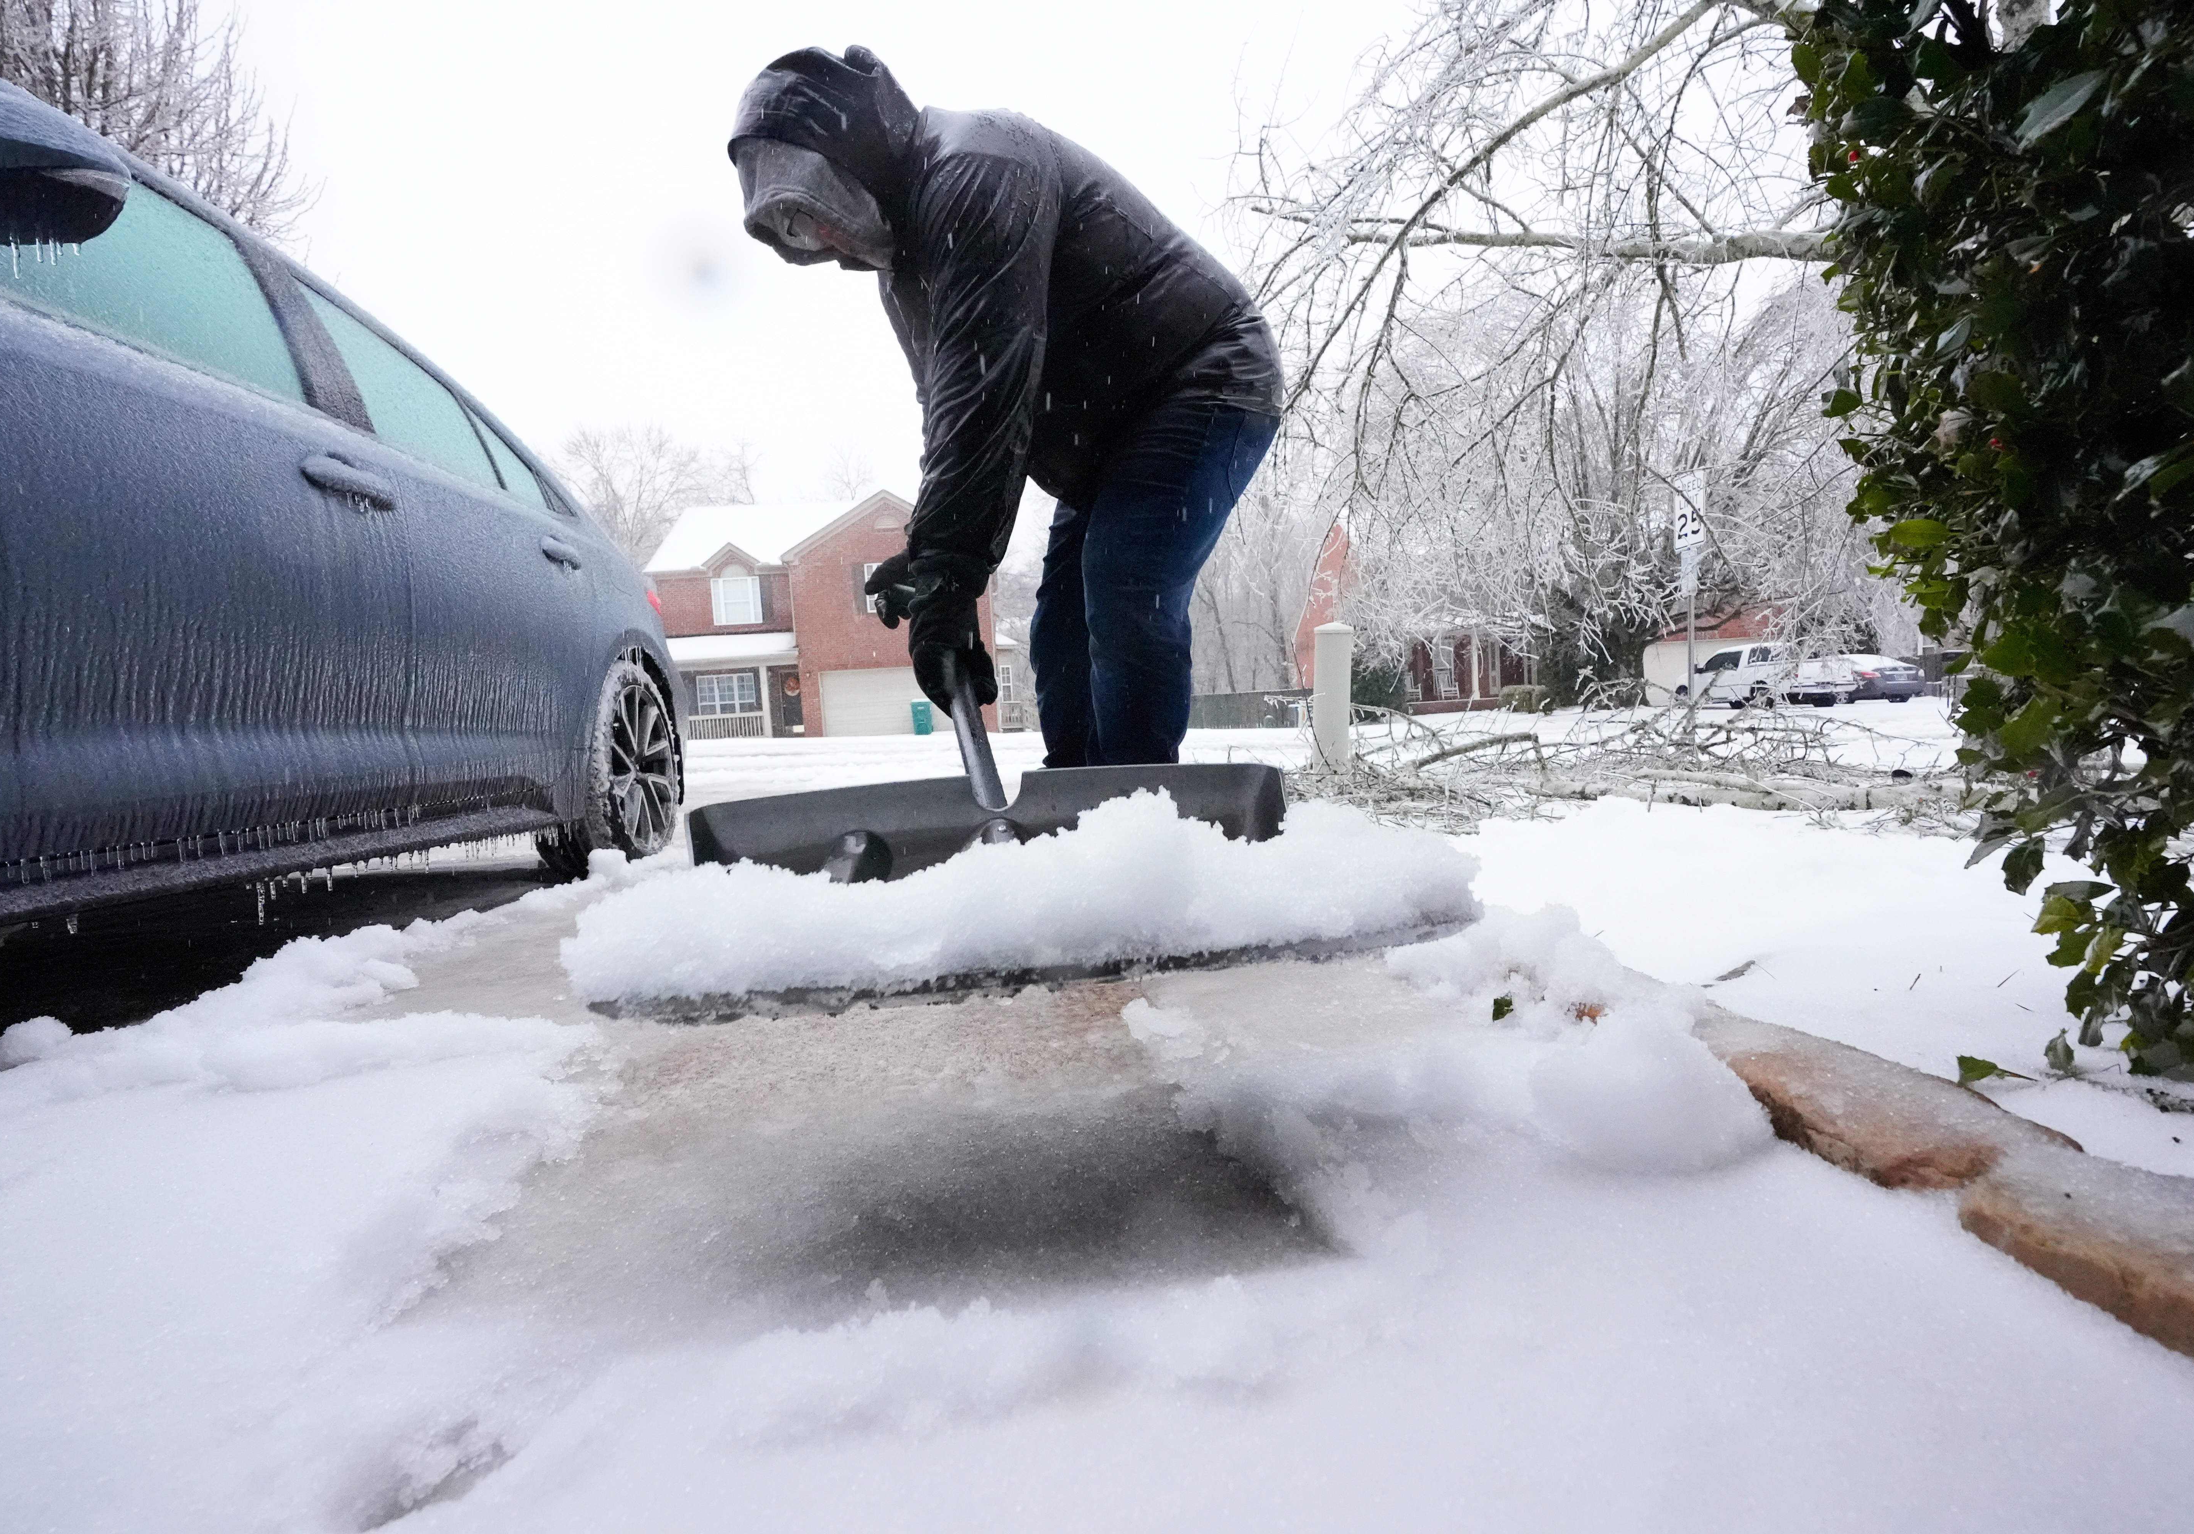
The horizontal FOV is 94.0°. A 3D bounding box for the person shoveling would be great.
[{"bbox_3d":[-0.090,-0.380,1.570,0.970,1.330,0.720,-6,6,-34],"label":"person shoveling"}]

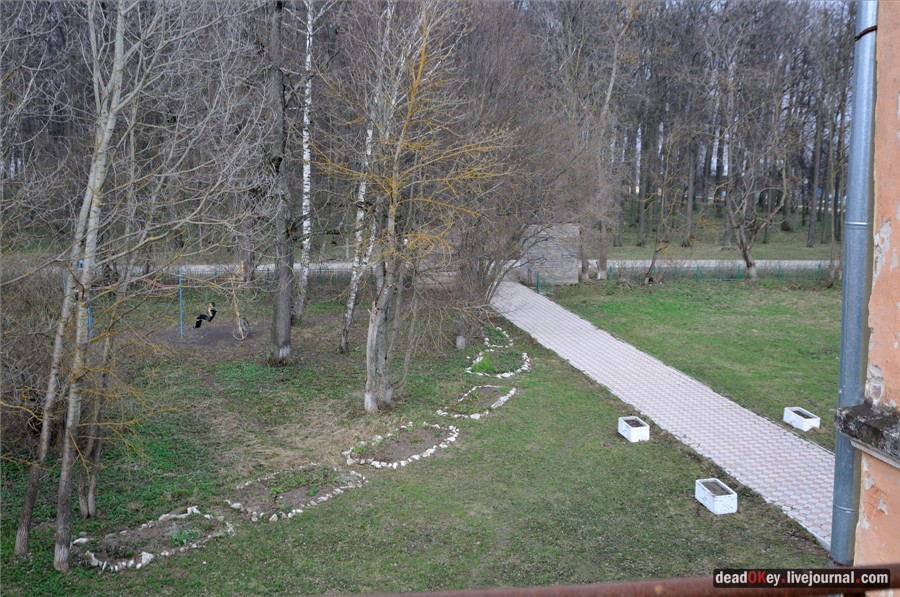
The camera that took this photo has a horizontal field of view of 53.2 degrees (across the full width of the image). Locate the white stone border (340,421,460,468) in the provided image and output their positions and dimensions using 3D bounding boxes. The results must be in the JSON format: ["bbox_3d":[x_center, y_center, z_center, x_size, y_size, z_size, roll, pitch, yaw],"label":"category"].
[{"bbox_3d":[-1.032,3.279,20.736,1.727,0.140,3.479,5,9,32],"label":"white stone border"}]

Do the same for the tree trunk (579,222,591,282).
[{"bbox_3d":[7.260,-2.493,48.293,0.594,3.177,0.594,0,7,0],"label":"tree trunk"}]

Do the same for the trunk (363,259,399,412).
[{"bbox_3d":[-1.833,0.948,23.439,0.897,3.994,0.800,0,7,0],"label":"trunk"}]

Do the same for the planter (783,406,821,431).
[{"bbox_3d":[8.752,3.004,22.328,0.416,0.336,0.898,-1,8,-11],"label":"planter"}]

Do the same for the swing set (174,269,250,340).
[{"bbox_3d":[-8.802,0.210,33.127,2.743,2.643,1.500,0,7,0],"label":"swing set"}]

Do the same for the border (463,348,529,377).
[{"bbox_3d":[1.687,2.033,29.104,1.912,0.140,3.874,2,8,12],"label":"border"}]

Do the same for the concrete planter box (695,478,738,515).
[{"bbox_3d":[5.025,3.737,16.966,0.416,0.336,0.898,-1,8,-8],"label":"concrete planter box"}]

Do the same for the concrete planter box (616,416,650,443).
[{"bbox_3d":[4.347,3.090,21.218,0.416,0.336,0.898,-1,8,-9],"label":"concrete planter box"}]

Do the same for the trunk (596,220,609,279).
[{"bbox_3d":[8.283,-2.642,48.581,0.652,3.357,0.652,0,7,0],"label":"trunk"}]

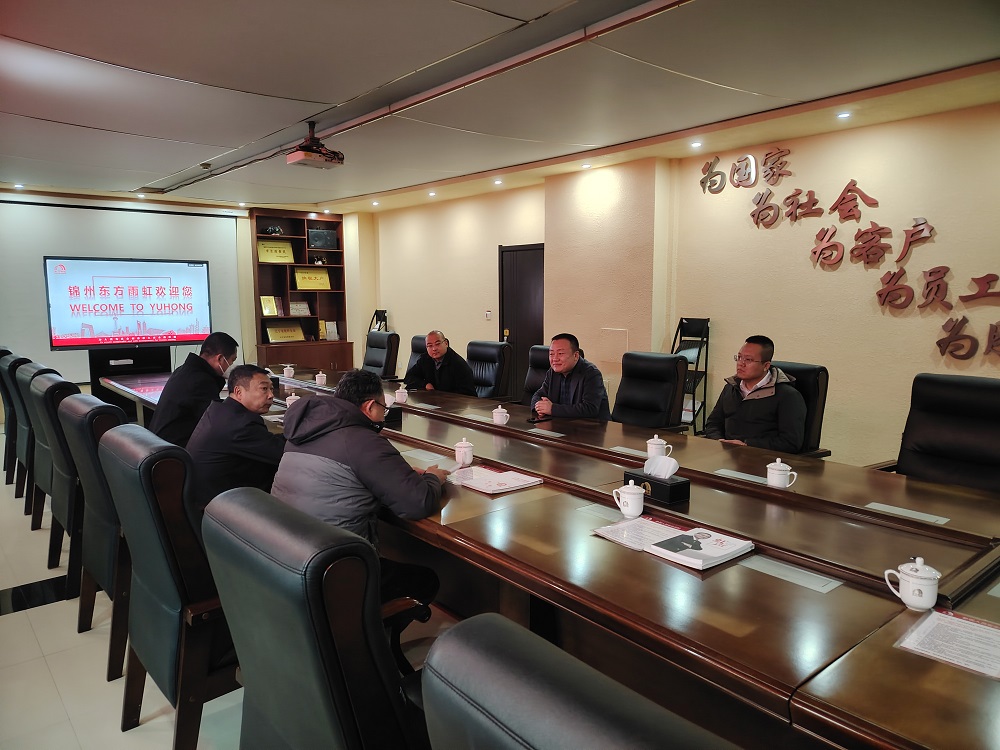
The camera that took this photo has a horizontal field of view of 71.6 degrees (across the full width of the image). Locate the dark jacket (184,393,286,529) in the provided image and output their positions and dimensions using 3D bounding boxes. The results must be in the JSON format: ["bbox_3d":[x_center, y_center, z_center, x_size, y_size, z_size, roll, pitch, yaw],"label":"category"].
[{"bbox_3d":[-1.276,0.393,3.410,0.660,0.660,0.580,-5,8,-38],"label":"dark jacket"}]

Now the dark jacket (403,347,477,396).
[{"bbox_3d":[-0.564,0.053,6.468,0.660,0.620,0.460,4,7,30],"label":"dark jacket"}]

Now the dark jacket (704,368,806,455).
[{"bbox_3d":[1.466,0.261,3.966,0.460,0.640,0.570,-6,9,-42],"label":"dark jacket"}]

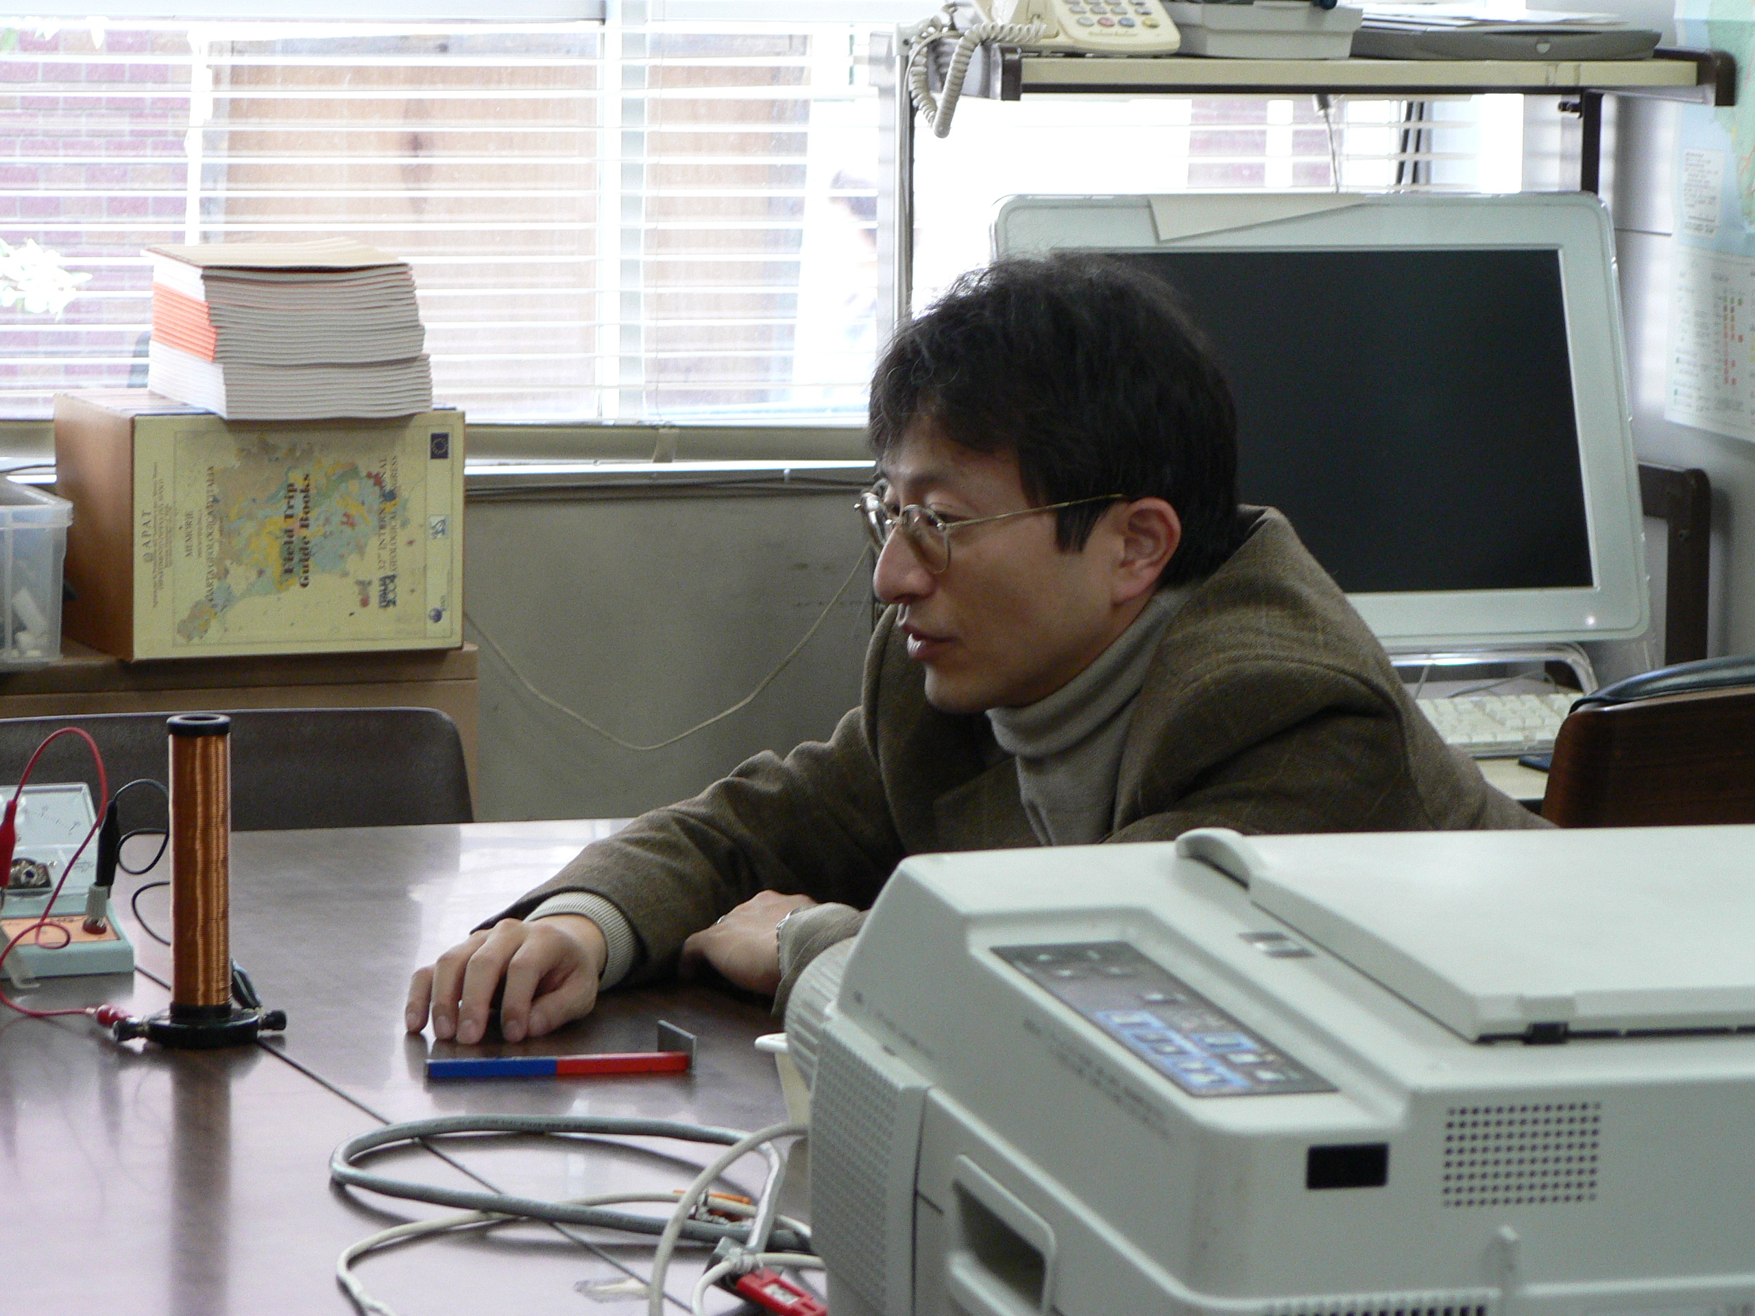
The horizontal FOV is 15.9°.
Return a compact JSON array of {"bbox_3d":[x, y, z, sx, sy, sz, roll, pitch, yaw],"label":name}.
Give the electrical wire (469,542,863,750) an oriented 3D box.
[{"bbox_3d":[-0.202,-0.007,6.030,0.410,0.190,0.020,-2,8,-18],"label":"electrical wire"}]

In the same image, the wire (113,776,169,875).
[{"bbox_3d":[-0.465,0.107,3.970,0.040,0.062,0.040,-2,8,-18],"label":"wire"}]

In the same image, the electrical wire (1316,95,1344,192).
[{"bbox_3d":[0.428,-0.487,5.950,0.024,0.095,0.020,-2,8,-18],"label":"electrical wire"}]

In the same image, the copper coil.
[{"bbox_3d":[-0.406,0.125,3.770,0.038,0.177,0.038,1,7,0],"label":"copper coil"}]

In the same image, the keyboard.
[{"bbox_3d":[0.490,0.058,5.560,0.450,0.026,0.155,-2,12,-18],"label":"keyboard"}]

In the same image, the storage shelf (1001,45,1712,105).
[{"bbox_3d":[0.407,-0.542,5.820,0.715,0.049,0.280,-2,8,-18],"label":"storage shelf"}]

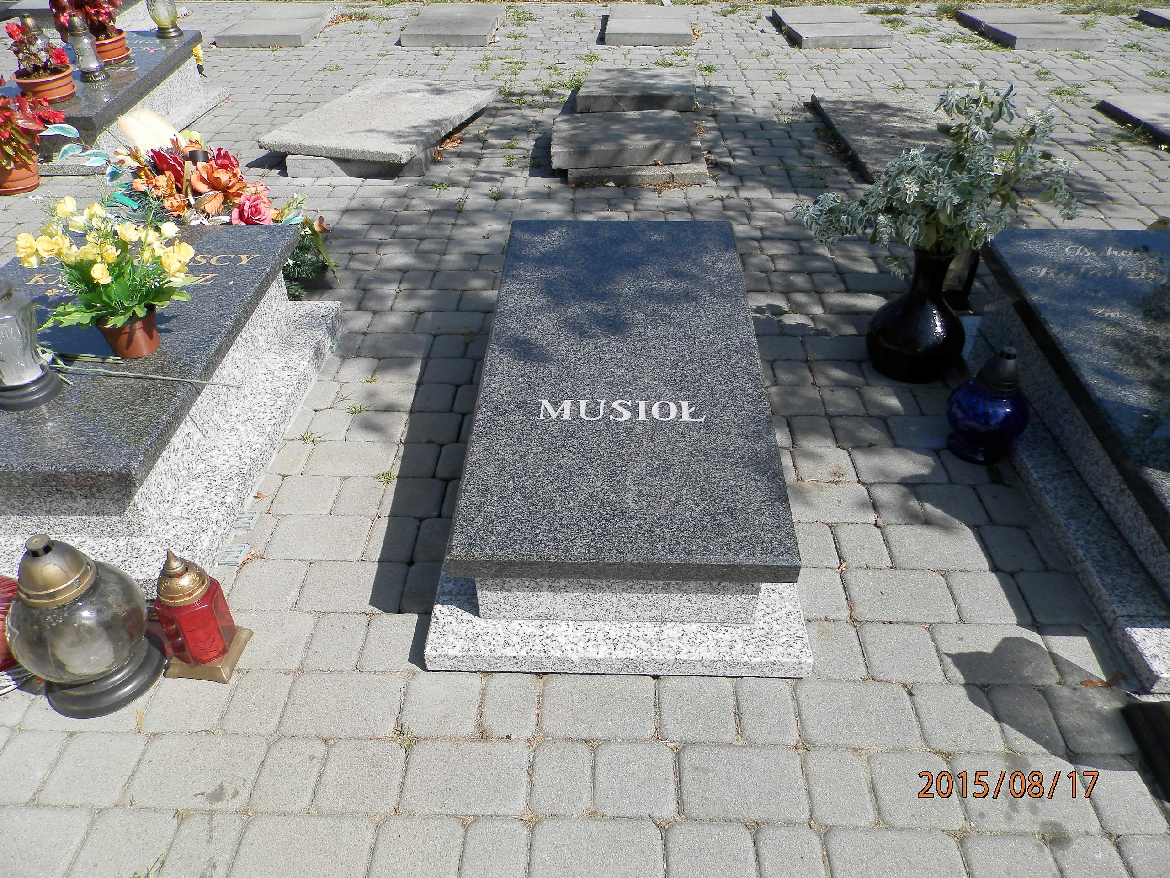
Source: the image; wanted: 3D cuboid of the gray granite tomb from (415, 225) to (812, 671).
[{"bbox_3d":[0.071,-0.087,1.720,0.609,0.304,1.150,1,36,1],"label":"gray granite tomb"}]

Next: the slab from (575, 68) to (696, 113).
[{"bbox_3d":[0.240,-1.616,3.906,0.515,0.067,0.498,3,36,4],"label":"slab"}]

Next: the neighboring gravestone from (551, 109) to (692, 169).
[{"bbox_3d":[0.131,-1.172,3.297,0.512,0.068,0.504,-1,36,-1],"label":"neighboring gravestone"}]

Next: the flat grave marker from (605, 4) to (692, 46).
[{"bbox_3d":[0.407,-2.701,5.504,0.522,0.068,0.997,1,36,2],"label":"flat grave marker"}]

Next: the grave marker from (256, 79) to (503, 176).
[{"bbox_3d":[-0.836,-1.350,3.600,0.602,0.131,1.161,9,37,12],"label":"grave marker"}]

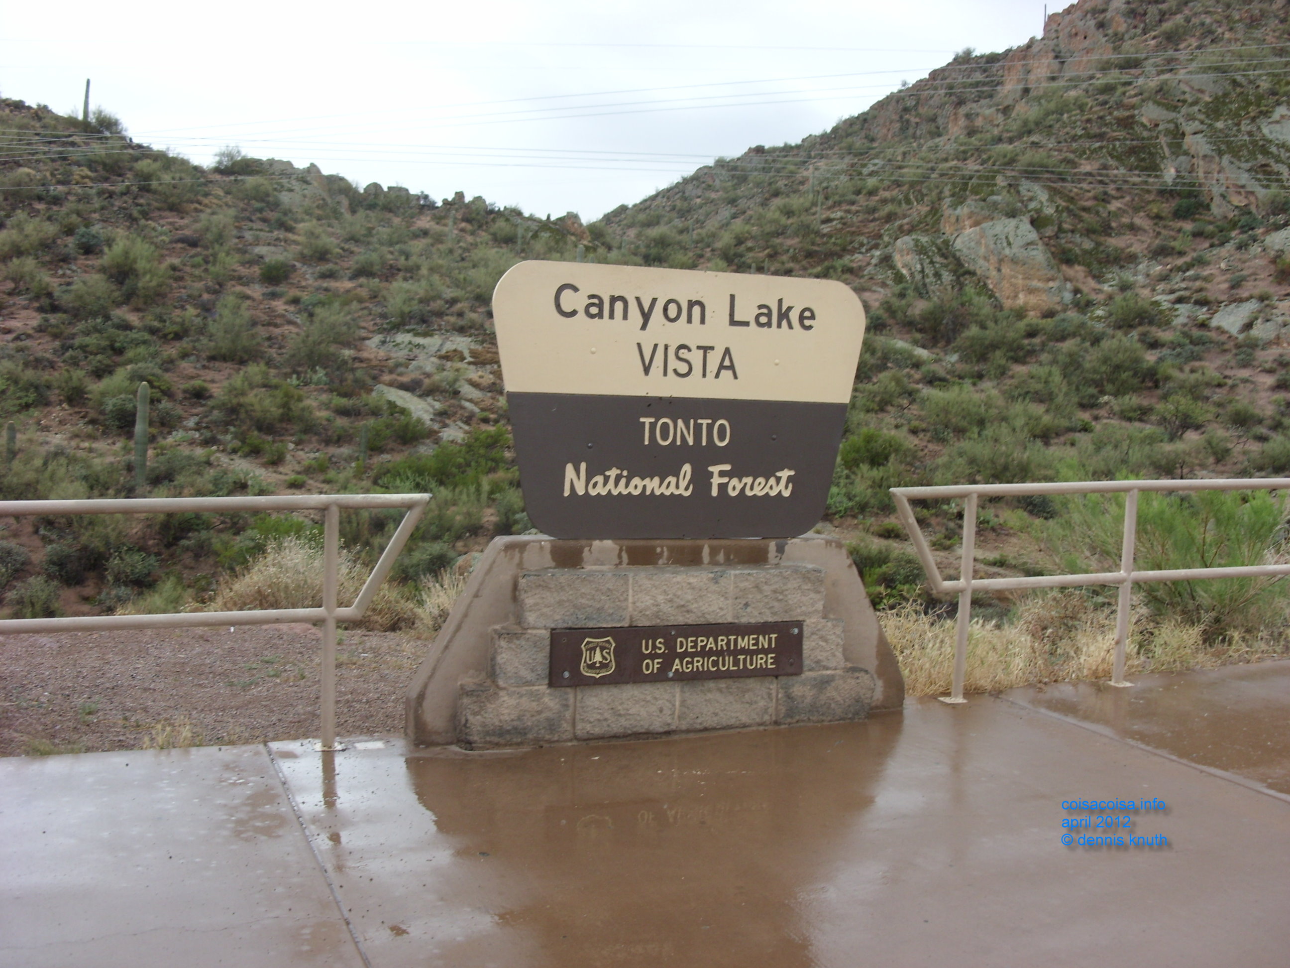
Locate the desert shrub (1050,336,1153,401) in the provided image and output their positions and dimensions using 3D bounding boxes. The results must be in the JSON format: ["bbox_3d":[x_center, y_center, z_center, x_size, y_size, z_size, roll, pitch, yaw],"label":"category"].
[{"bbox_3d":[15.509,-3.912,48.000,3.413,2.187,3.072,4,5,18],"label":"desert shrub"}]

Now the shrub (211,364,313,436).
[{"bbox_3d":[-11.329,-2.511,42.000,2.986,2.059,2.688,1,5,-15],"label":"shrub"}]

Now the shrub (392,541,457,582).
[{"bbox_3d":[-4.043,1.443,26.000,1.149,0.772,1.034,2,5,-9],"label":"shrub"}]

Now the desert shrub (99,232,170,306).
[{"bbox_3d":[-19.446,-8.128,54.000,2.572,2.684,2.315,1,6,-20],"label":"desert shrub"}]

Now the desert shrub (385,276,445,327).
[{"bbox_3d":[-9.156,-7.252,56.300,2.356,1.924,2.164,2,6,0],"label":"desert shrub"}]

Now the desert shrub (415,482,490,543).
[{"bbox_3d":[-4.110,0.651,30.000,1.533,1.243,1.379,2,5,-8],"label":"desert shrub"}]

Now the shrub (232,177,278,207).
[{"bbox_3d":[-23.780,-17.820,86.339,2.710,1.746,2.489,2,6,0],"label":"shrub"}]

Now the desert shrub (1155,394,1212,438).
[{"bbox_3d":[17.086,-2.146,45.000,1.802,1.398,1.622,4,6,21],"label":"desert shrub"}]

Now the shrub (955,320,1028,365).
[{"bbox_3d":[12.749,-5.218,52.000,2.728,1.687,2.455,4,5,13],"label":"shrub"}]

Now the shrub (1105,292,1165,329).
[{"bbox_3d":[20.061,-7.120,58.000,2.362,1.441,2.126,4,5,19],"label":"shrub"}]

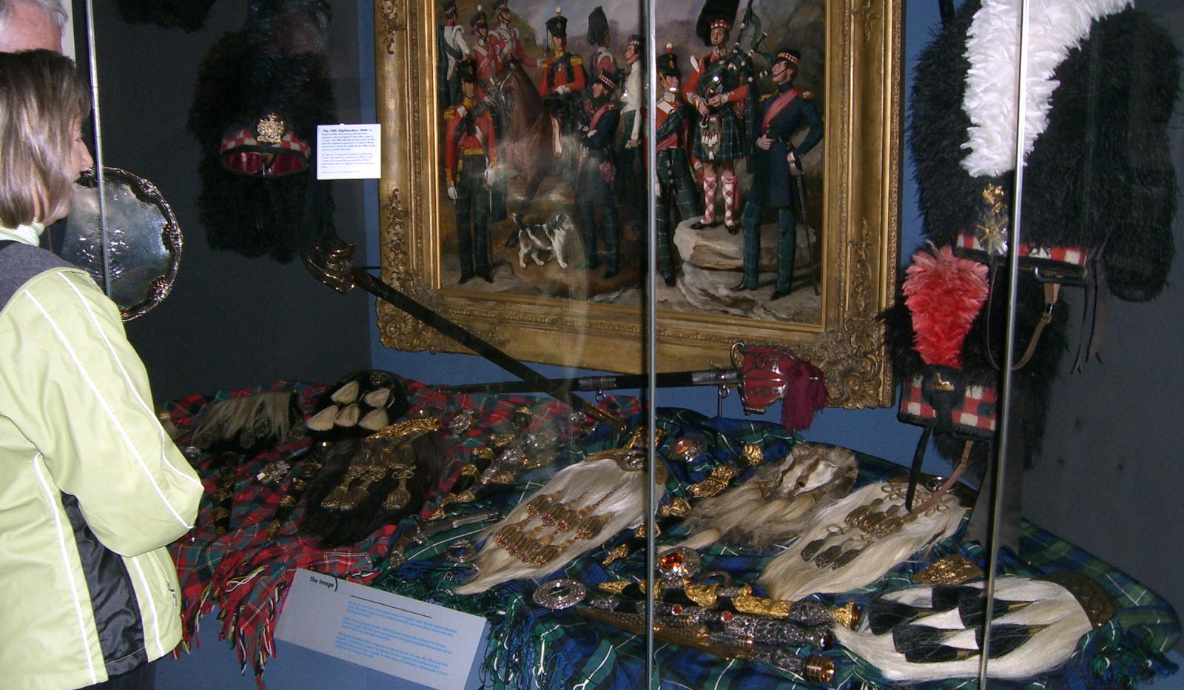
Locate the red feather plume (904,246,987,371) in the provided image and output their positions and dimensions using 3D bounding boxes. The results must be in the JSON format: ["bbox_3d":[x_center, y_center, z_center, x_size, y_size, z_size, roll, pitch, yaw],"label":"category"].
[{"bbox_3d":[0.572,-0.064,2.100,0.135,0.205,0.090,6,11,28],"label":"red feather plume"}]

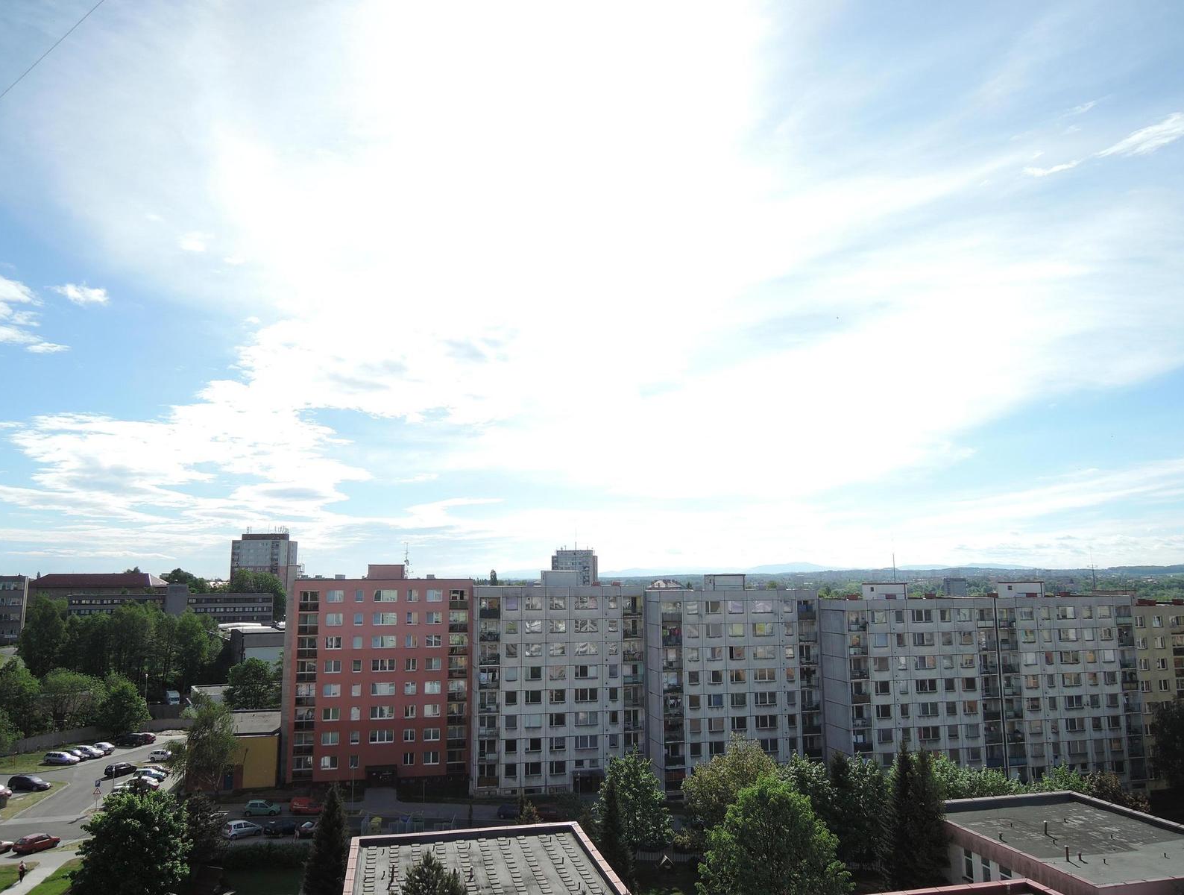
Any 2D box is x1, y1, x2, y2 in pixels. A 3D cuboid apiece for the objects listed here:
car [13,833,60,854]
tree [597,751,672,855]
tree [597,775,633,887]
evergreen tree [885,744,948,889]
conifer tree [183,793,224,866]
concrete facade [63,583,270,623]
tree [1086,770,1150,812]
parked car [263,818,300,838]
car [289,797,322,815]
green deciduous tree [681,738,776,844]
[{"bbox_3d":[-54.320,38.730,81.220,1.660,1.410,3.900,-6,-10,34],"label":"car"},{"bbox_3d":[4.250,34.870,82.290,7.300,9.340,7.000,-1,-9,3],"label":"tree"},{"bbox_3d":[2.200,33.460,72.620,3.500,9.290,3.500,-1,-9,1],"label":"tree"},{"bbox_3d":[28.470,32.260,72.500,5.000,12.340,5.000,-3,-9,20],"label":"evergreen tree"},{"bbox_3d":[-36.720,35.790,77.610,4.200,6.500,4.200,4,-9,-24],"label":"conifer tree"},{"bbox_3d":[-156.980,59.980,314.740,72.800,14.800,12.000,1,-9,-7],"label":"concrete facade"},{"bbox_3d":[64.150,42.230,100.410,6.800,5.800,6.000,-5,-10,31],"label":"tree"},{"bbox_3d":[-32.520,39.590,86.350,3.950,1.470,1.720,7,-11,-40],"label":"parked car"},{"bbox_3d":[-30.510,38.540,89.200,4.000,1.550,1.670,0,-9,-5],"label":"car"},{"bbox_3d":[13.870,34.440,83.300,9.800,10.370,9.200,-2,-9,9],"label":"green deciduous tree"}]

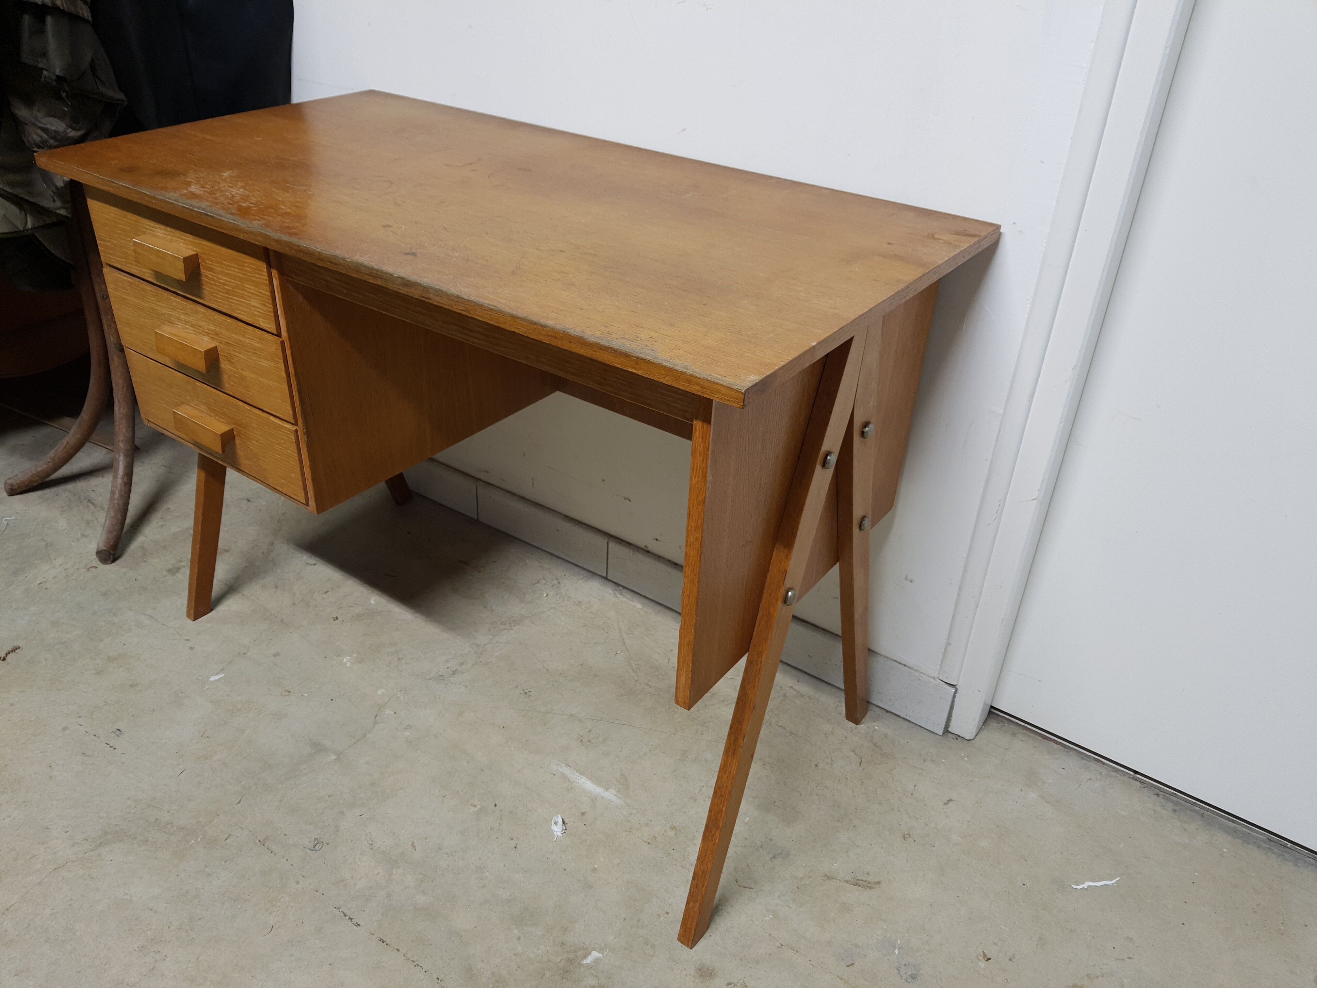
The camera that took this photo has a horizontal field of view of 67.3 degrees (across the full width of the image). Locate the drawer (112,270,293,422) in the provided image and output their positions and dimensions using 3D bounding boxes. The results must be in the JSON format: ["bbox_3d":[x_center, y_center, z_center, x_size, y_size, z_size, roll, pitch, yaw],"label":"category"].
[{"bbox_3d":[-0.460,-0.268,1.355,0.365,0.110,0.421,22,38,29],"label":"drawer"}]

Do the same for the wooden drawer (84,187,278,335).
[{"bbox_3d":[-0.455,-0.363,1.294,0.364,0.109,0.421,22,38,29],"label":"wooden drawer"}]

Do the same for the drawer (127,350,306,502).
[{"bbox_3d":[-0.467,-0.171,1.420,0.364,0.114,0.421,22,38,29],"label":"drawer"}]

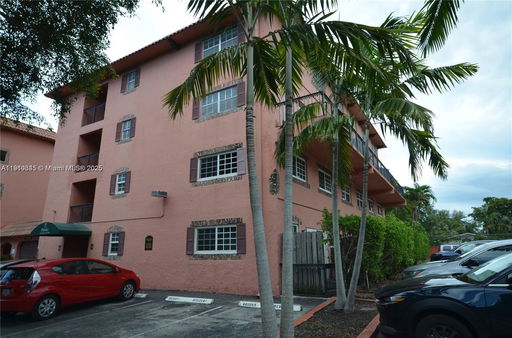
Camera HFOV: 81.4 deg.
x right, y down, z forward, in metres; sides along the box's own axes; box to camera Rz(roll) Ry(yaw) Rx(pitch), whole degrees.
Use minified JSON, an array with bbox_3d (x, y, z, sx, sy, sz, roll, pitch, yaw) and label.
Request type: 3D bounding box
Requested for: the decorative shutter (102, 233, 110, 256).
[{"bbox_3d":[-7.005,3.532,13.935,0.465,1.038,0.050,-9,-17,29],"label":"decorative shutter"}]

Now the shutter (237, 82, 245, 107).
[{"bbox_3d":[-0.601,-2.955,11.843,0.386,1.028,0.050,-9,-16,28],"label":"shutter"}]

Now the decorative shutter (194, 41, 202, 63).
[{"bbox_3d":[-2.628,-5.378,13.610,0.386,1.070,0.050,-9,-16,28],"label":"decorative shutter"}]

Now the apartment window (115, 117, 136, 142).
[{"bbox_3d":[-6.588,-1.971,15.052,1.411,1.054,0.100,-9,-16,28],"label":"apartment window"}]

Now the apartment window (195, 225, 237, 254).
[{"bbox_3d":[-1.469,2.648,10.999,1.882,0.991,0.100,-9,-16,28],"label":"apartment window"}]

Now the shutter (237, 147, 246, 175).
[{"bbox_3d":[-0.564,-0.272,11.151,0.386,1.028,0.050,-9,-16,28],"label":"shutter"}]

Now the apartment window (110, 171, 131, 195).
[{"bbox_3d":[-6.550,0.712,14.360,1.411,1.054,0.100,-9,-16,28],"label":"apartment window"}]

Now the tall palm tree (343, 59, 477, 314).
[{"bbox_3d":[3.853,0.124,7.843,3.800,6.600,3.200,-1,-15,0],"label":"tall palm tree"}]

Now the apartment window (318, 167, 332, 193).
[{"bbox_3d":[3.376,0.627,14.718,0.120,0.977,1.922,-9,-17,29],"label":"apartment window"}]

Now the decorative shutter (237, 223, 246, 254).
[{"bbox_3d":[-0.521,2.416,10.355,0.395,1.015,0.050,-9,-17,29],"label":"decorative shutter"}]

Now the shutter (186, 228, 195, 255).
[{"bbox_3d":[-2.514,2.782,11.506,0.386,1.042,0.050,-9,-16,28],"label":"shutter"}]

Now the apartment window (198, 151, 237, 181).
[{"bbox_3d":[-1.494,-0.104,11.605,1.860,0.977,0.120,-9,-17,29],"label":"apartment window"}]

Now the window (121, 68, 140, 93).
[{"bbox_3d":[-6.663,-4.686,15.833,1.418,1.085,0.120,-9,-17,29],"label":"window"}]

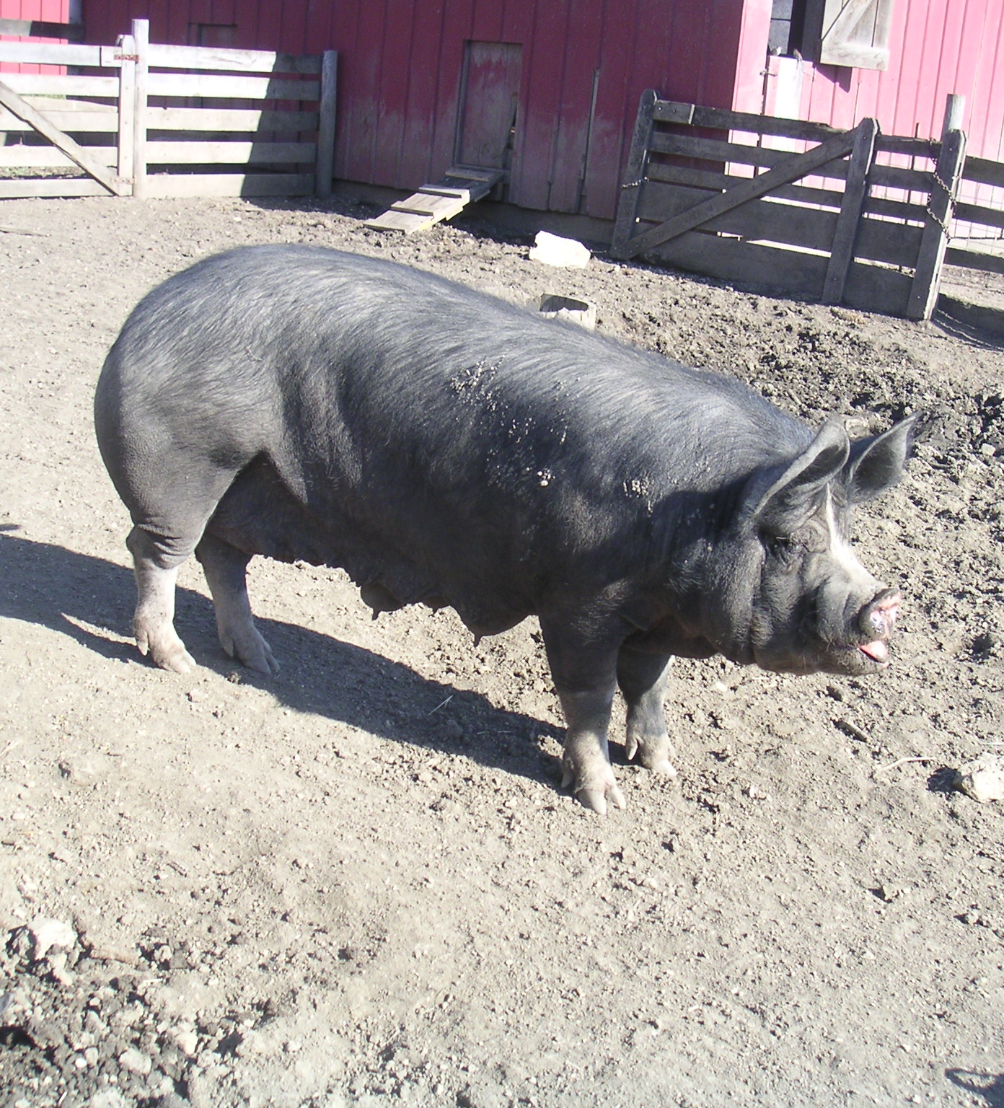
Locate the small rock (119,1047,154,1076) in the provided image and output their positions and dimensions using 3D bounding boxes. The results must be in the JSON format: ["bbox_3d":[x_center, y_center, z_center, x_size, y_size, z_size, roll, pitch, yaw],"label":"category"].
[{"bbox_3d":[-0.472,0.655,2.093,0.046,0.028,0.036,1,17,-12],"label":"small rock"}]

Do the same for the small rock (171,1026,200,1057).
[{"bbox_3d":[-0.419,0.644,2.142,0.038,0.028,0.034,1,17,-11],"label":"small rock"}]

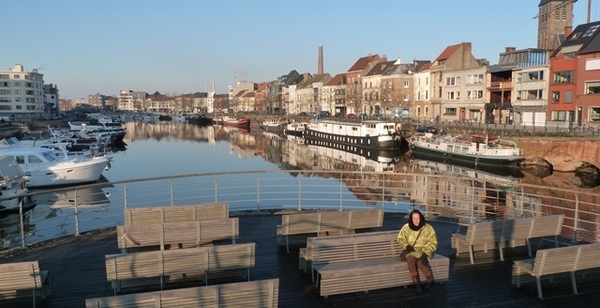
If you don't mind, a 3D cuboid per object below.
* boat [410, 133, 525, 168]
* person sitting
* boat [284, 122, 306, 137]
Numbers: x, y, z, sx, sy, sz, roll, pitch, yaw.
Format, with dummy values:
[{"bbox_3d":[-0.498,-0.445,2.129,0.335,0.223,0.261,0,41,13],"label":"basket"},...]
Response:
[{"bbox_3d":[21.124,-1.115,56.144,4.200,3.300,19.200,-2,6,-19],"label":"boat"},{"bbox_3d":[1.974,1.624,7.387,0.620,1.280,0.760,-1,6,-13],"label":"person sitting"},{"bbox_3d":[0.462,-6.854,115.268,3.900,2.800,13.800,-2,6,-19],"label":"boat"}]

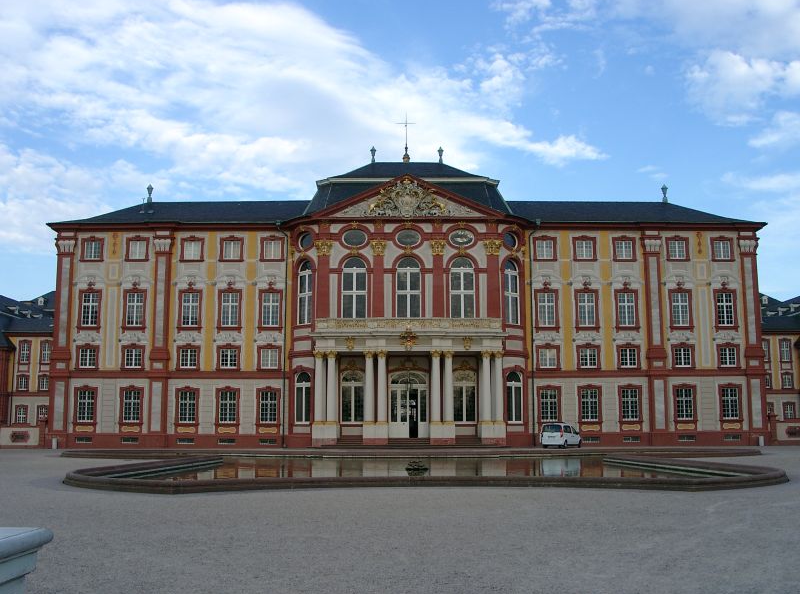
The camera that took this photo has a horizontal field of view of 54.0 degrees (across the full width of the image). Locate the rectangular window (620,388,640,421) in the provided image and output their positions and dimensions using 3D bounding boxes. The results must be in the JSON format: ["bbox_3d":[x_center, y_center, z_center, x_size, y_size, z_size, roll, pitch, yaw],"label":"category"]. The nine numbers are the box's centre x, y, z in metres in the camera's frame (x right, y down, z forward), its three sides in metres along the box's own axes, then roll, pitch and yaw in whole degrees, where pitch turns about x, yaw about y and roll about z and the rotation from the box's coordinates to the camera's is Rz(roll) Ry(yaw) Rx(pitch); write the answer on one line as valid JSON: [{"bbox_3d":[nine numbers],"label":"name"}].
[{"bbox_3d":[18.581,8.682,63.373,1.370,2.730,0.250,0,-8,-1],"label":"rectangular window"}]

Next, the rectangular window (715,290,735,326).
[{"bbox_3d":[25.803,1.004,62.377,1.450,2.740,0.250,0,-8,-1],"label":"rectangular window"}]

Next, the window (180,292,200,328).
[{"bbox_3d":[-16.356,0.999,61.584,1.406,2.685,0.250,0,-8,-1],"label":"window"}]

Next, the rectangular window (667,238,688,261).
[{"bbox_3d":[22.130,-3.761,62.723,1.419,1.594,0.250,0,-8,-1],"label":"rectangular window"}]

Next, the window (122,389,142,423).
[{"bbox_3d":[-20.824,8.536,61.172,1.285,2.529,0.250,0,-7,-1],"label":"window"}]

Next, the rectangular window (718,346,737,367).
[{"bbox_3d":[25.717,4.746,61.555,1.386,1.581,0.250,0,-8,-1],"label":"rectangular window"}]

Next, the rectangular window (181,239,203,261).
[{"bbox_3d":[-16.969,-3.803,64.338,1.480,1.710,0.250,0,-8,-1],"label":"rectangular window"}]

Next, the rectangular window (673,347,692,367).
[{"bbox_3d":[23.032,4.928,63.953,1.380,1.650,0.250,0,-8,-1],"label":"rectangular window"}]

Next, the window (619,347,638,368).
[{"bbox_3d":[18.042,4.806,61.908,1.427,1.542,0.250,0,-8,-1],"label":"window"}]

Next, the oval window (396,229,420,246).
[{"bbox_3d":[0.694,-4.650,61.973,1.941,1.328,0.200,0,-8,-1],"label":"oval window"}]

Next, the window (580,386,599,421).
[{"bbox_3d":[15.534,8.813,64.130,1.470,2.670,0.250,0,-8,0],"label":"window"}]

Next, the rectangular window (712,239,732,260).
[{"bbox_3d":[26.531,-3.856,64.646,1.525,1.734,0.200,0,-8,-1],"label":"rectangular window"}]

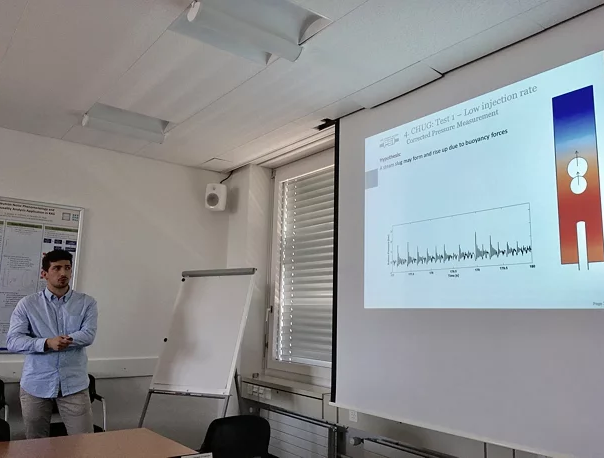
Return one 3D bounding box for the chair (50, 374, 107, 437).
[{"bbox_3d":[-1.802,1.564,3.850,0.570,0.830,0.550,8,-11,-37],"label":"chair"}]

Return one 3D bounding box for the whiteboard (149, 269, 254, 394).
[{"bbox_3d":[-0.754,0.771,4.000,0.700,1.010,0.050,-4,-33,23],"label":"whiteboard"}]

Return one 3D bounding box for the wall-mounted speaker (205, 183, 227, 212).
[{"bbox_3d":[-0.845,-0.310,5.033,0.186,0.277,0.176,-1,-3,17],"label":"wall-mounted speaker"}]

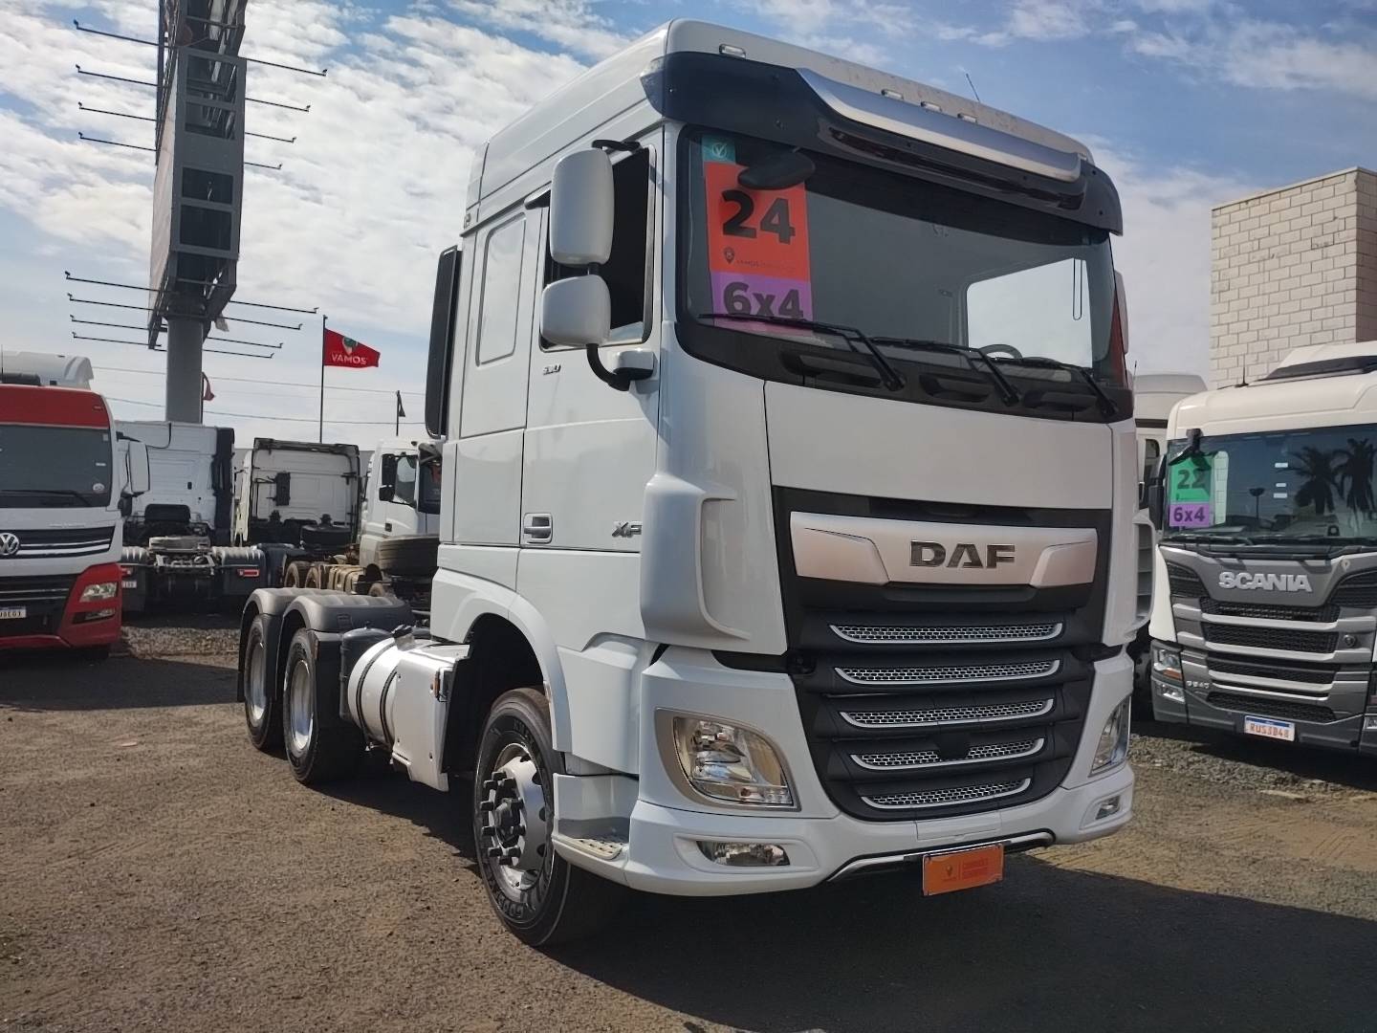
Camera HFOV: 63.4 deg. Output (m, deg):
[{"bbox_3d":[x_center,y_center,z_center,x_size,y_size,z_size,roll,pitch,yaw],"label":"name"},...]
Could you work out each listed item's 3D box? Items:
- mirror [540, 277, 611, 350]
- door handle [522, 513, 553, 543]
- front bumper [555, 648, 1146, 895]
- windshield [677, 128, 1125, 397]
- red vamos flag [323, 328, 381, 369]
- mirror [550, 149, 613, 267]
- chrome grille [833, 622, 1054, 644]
[{"bbox_3d":[-0.358,-0.650,3.552,0.220,0.235,0.120,3,-1,-23],"label":"mirror"},{"bbox_3d":[-0.565,0.042,4.165,0.045,0.108,0.215,3,-2,-33],"label":"door handle"},{"bbox_3d":[0.763,0.860,4.283,2.460,0.740,0.780,3,-2,-33],"label":"front bumper"},{"bbox_3d":[0.951,-0.914,4.127,2.270,0.740,0.190,3,-10,-33],"label":"windshield"},{"bbox_3d":[-8.464,-4.232,28.000,1.420,1.000,0.200,2,-1,-9],"label":"red vamos flag"},{"bbox_3d":[-0.341,-0.983,3.551,0.205,0.380,0.115,3,-1,-23],"label":"mirror"},{"bbox_3d":[0.973,0.410,3.991,1.150,0.073,0.060,3,-2,-33],"label":"chrome grille"}]

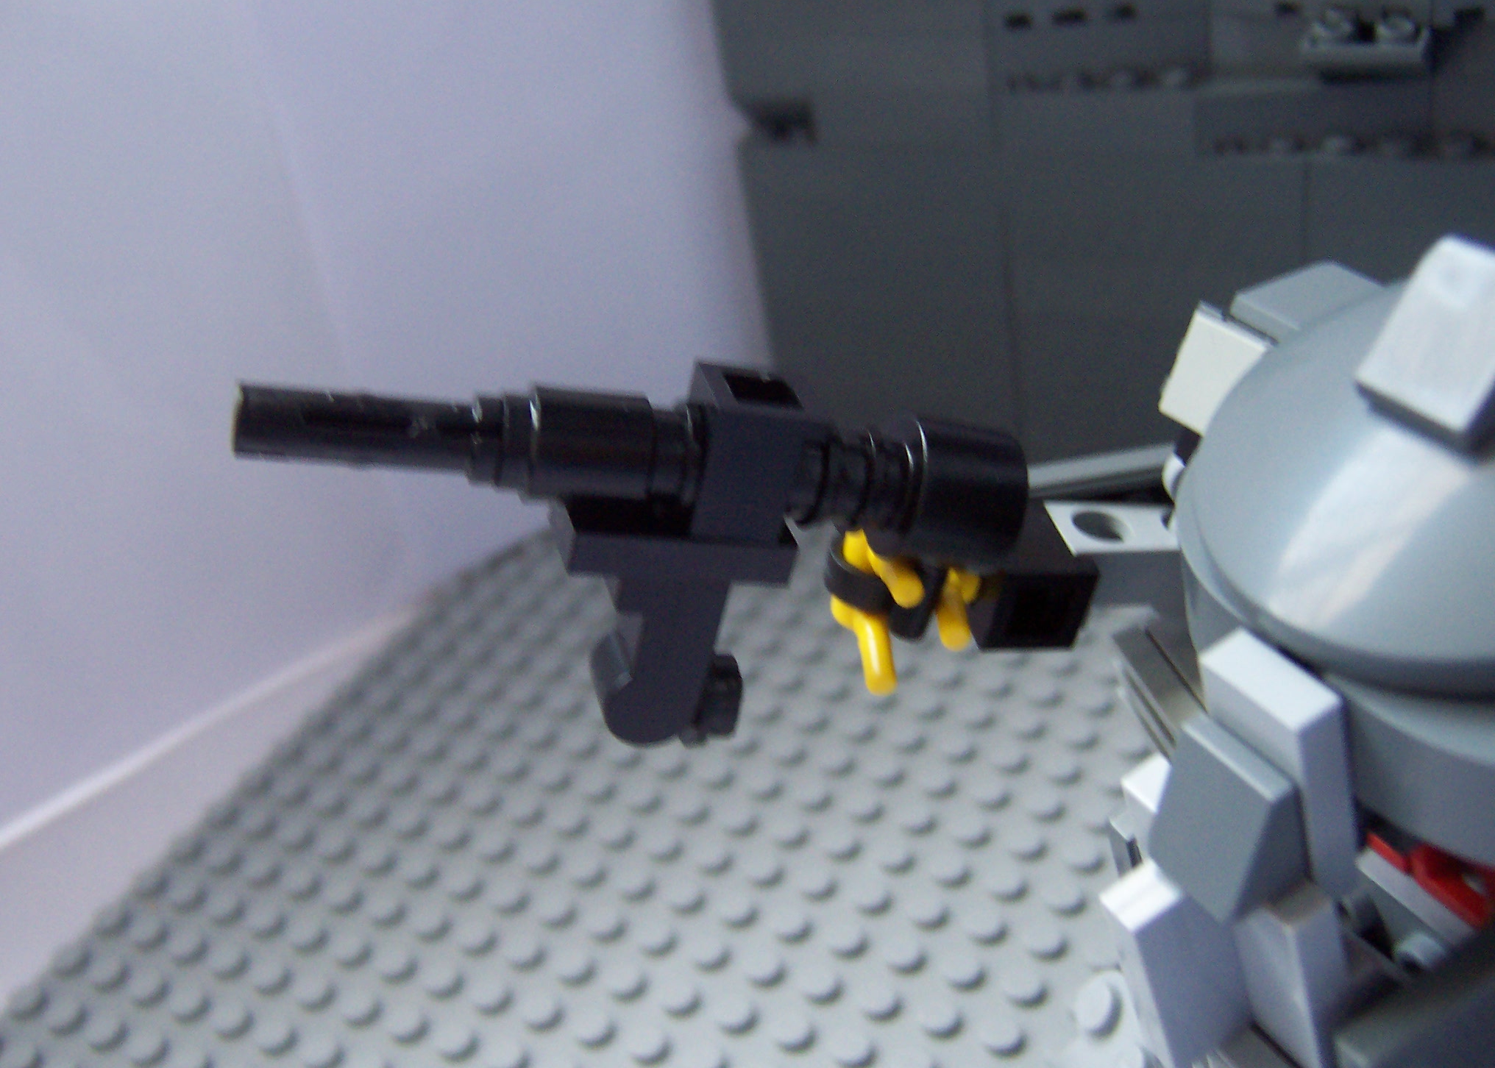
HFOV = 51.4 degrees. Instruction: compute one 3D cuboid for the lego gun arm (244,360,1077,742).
[{"bbox_3d":[-0.005,0.002,0.111,0.061,0.027,0.011,4,28,-17],"label":"lego gun arm"}]

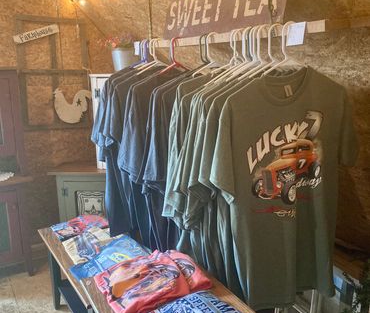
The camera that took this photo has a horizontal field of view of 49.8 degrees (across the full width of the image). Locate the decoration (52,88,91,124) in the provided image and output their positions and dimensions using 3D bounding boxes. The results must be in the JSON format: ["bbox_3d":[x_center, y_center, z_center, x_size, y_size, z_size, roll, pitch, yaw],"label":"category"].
[{"bbox_3d":[-0.824,-0.366,2.923,0.272,0.252,0.020,-6,14,-28],"label":"decoration"}]

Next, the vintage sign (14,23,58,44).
[{"bbox_3d":[-1.007,-0.828,2.704,0.303,0.053,0.015,-25,22,-23],"label":"vintage sign"}]

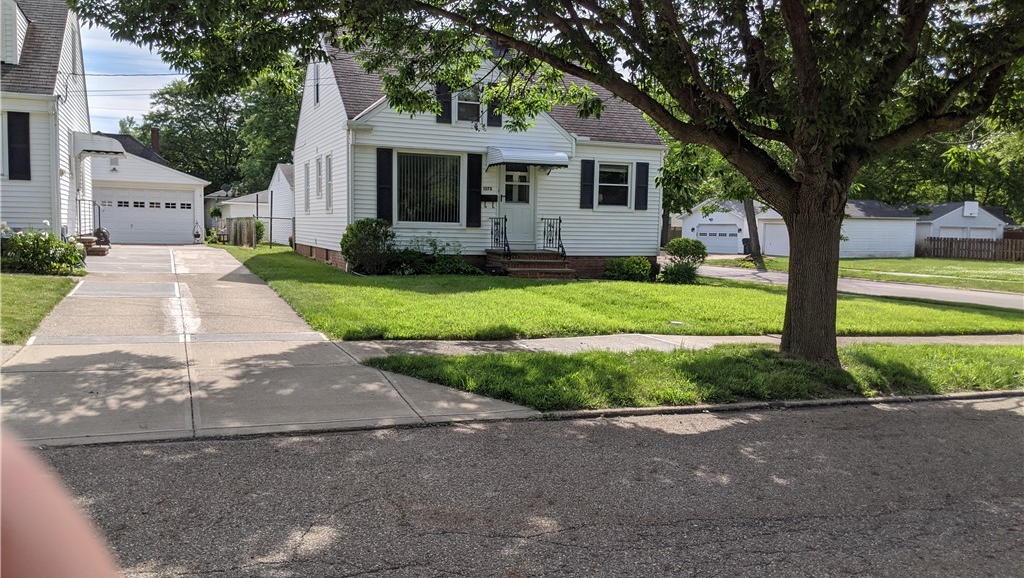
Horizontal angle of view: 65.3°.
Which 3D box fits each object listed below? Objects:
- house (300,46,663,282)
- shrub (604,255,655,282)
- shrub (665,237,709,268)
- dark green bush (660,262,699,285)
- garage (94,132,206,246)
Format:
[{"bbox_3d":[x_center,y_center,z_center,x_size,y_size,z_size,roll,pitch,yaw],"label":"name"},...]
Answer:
[{"bbox_3d":[-1.368,-3.962,22.957,8.450,6.730,8.900,-1,5,-23],"label":"house"},{"bbox_3d":[3.013,-0.509,20.422,1.370,0.690,0.830,-1,5,-23],"label":"shrub"},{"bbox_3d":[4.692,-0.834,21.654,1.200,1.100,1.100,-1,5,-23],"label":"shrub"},{"bbox_3d":[4.385,-0.444,20.981,1.030,0.600,0.950,-1,5,-23],"label":"dark green bush"},{"bbox_3d":[-17.420,-4.028,35.448,7.000,3.810,6.700,-1,5,-23],"label":"garage"}]

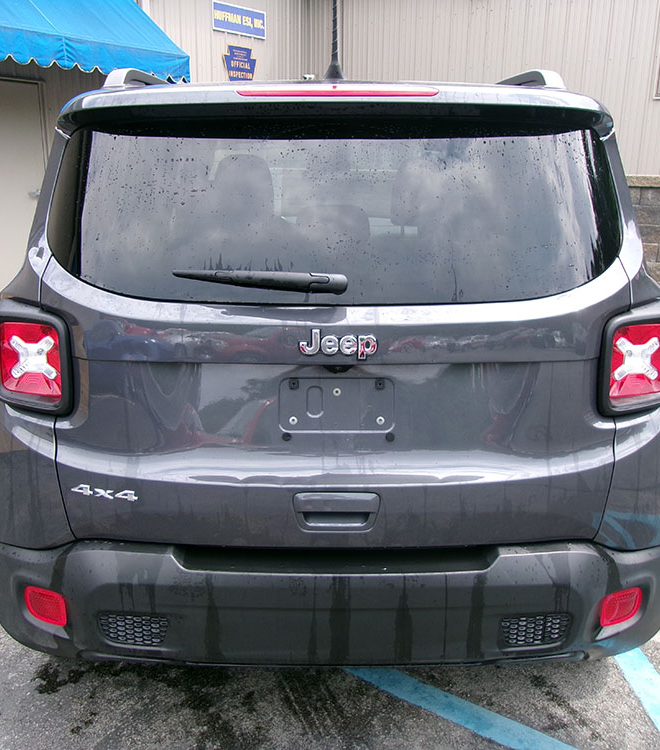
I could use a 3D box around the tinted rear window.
[{"bbox_3d":[0.011,-0.346,1.702,1.285,0.415,0.140,0,-5,0],"label":"tinted rear window"}]

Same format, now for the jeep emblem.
[{"bbox_3d":[0.015,-0.061,1.581,0.158,0.064,0.012,0,8,0],"label":"jeep emblem"}]

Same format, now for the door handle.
[{"bbox_3d":[0.014,0.287,1.651,0.178,0.087,0.035,0,14,0],"label":"door handle"}]

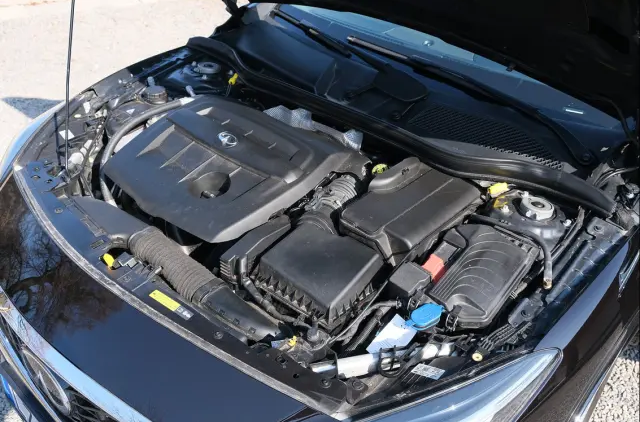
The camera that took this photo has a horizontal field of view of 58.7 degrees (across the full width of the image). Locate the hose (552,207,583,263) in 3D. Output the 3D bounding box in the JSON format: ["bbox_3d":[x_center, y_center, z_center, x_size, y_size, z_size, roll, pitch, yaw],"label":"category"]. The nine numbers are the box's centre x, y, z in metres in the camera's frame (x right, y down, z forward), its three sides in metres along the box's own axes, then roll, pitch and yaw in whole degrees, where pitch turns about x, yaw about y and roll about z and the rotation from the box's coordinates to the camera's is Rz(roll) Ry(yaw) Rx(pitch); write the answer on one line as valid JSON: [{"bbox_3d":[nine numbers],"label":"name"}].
[{"bbox_3d":[0.553,0.055,1.270,0.030,0.045,0.200,24,45,28],"label":"hose"}]

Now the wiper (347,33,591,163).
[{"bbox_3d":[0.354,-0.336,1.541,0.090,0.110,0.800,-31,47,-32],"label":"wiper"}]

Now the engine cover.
[{"bbox_3d":[-0.227,-0.113,1.444,0.560,0.110,0.430,28,47,32],"label":"engine cover"}]

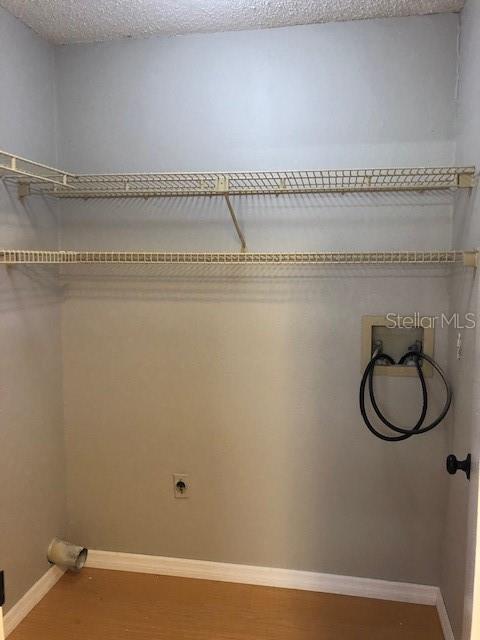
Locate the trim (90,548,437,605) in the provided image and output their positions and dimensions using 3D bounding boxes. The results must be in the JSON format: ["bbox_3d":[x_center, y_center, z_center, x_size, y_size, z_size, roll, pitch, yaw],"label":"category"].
[{"bbox_3d":[0.016,1.168,2.372,1.687,0.087,0.016,1,5,10],"label":"trim"}]

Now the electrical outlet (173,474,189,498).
[{"bbox_3d":[-0.271,0.773,2.394,0.071,0.115,0.012,1,5,10],"label":"electrical outlet"}]

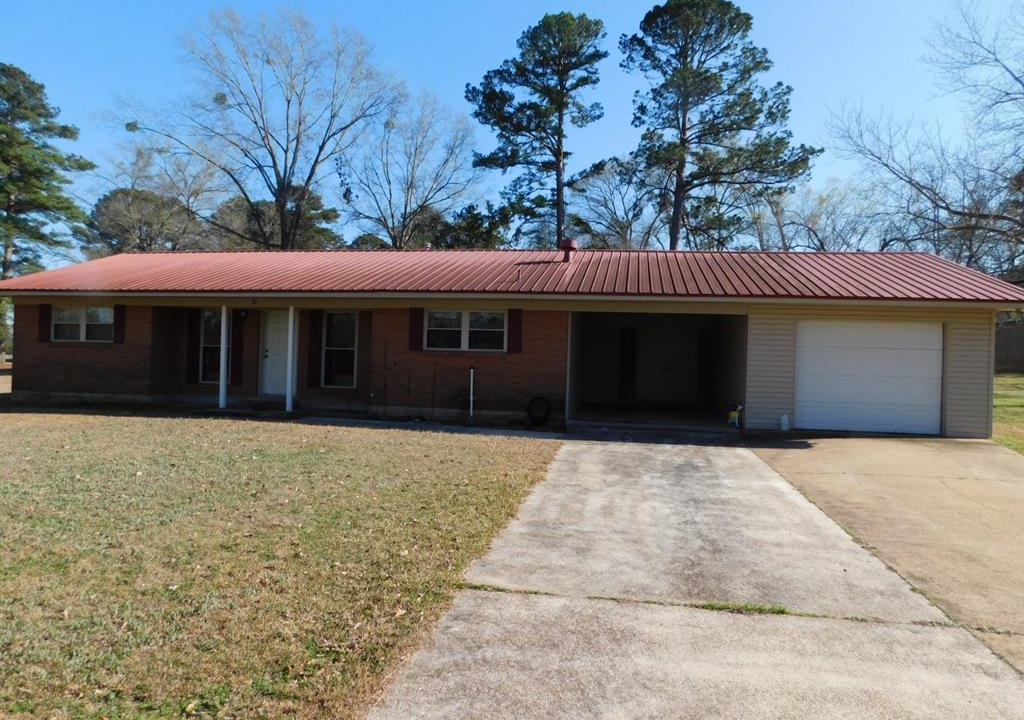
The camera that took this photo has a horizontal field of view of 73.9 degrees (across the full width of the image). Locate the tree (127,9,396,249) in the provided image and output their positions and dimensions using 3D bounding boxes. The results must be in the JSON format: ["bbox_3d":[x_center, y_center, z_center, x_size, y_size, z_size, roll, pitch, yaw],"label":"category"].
[{"bbox_3d":[-12.249,-8.226,33.036,12.702,17.641,11.432,2,1,-21],"label":"tree"}]

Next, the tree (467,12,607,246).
[{"bbox_3d":[1.314,-9.735,40.046,7.984,21.384,7.584,2,1,1],"label":"tree"}]

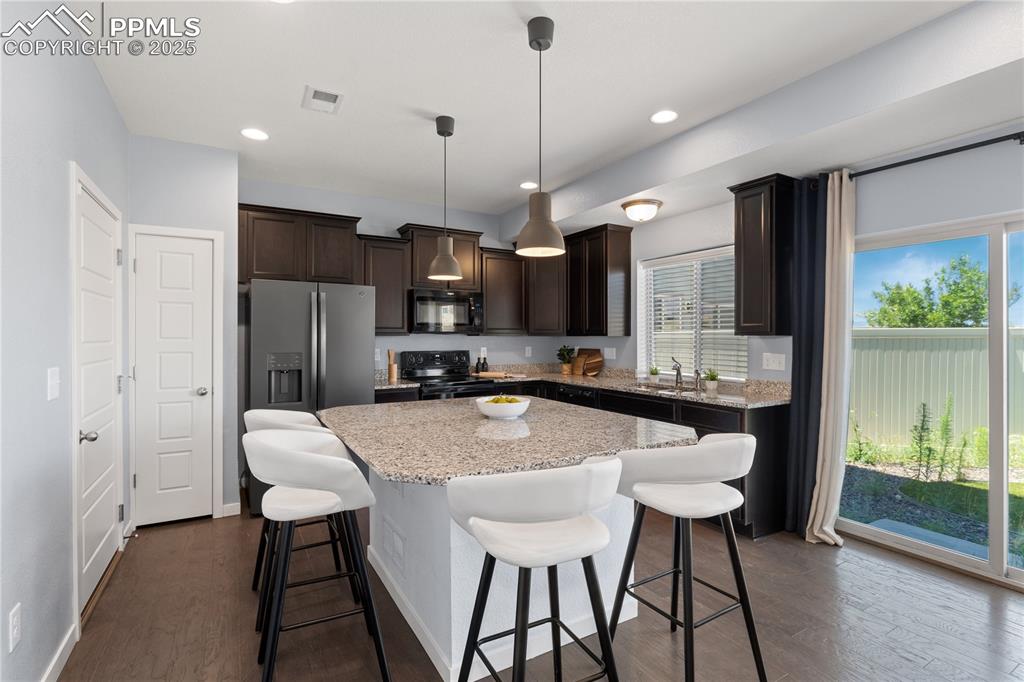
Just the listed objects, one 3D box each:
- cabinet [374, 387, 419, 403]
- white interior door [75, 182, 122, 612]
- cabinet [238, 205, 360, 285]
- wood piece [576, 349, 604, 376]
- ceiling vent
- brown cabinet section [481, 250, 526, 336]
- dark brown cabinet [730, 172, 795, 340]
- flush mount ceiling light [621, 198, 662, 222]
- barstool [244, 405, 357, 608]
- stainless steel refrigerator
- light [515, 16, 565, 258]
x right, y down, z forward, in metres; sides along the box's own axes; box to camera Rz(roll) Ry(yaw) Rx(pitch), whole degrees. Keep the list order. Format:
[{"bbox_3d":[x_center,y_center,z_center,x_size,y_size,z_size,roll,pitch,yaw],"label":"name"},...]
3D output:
[{"bbox_3d":[-1.189,0.870,4.609,0.450,0.880,0.610,0,0,-30],"label":"cabinet"},{"bbox_3d":[-2.260,0.277,2.640,0.040,2.031,0.857,0,0,-30],"label":"white interior door"},{"bbox_3d":[-1.923,-0.815,4.390,0.990,0.640,0.360,0,0,-30],"label":"cabinet"},{"bbox_3d":[0.843,0.243,5.387,0.120,0.308,0.430,0,0,-30],"label":"wood piece"},{"bbox_3d":[-1.122,-1.417,2.873,0.205,0.015,0.290,0,0,-30],"label":"ceiling vent"},{"bbox_3d":[-0.143,-0.529,5.494,0.600,0.940,0.345,0,1,-30],"label":"brown cabinet section"},{"bbox_3d":[1.828,-0.579,3.475,0.345,1.087,0.360,0,0,-30],"label":"dark brown cabinet"},{"bbox_3d":[1.067,-1.056,3.951,0.330,0.150,0.330,0,0,0],"label":"flush mount ceiling light"},{"bbox_3d":[-1.081,0.847,2.476,0.520,0.950,0.530,0,0,-30],"label":"barstool"},{"bbox_3d":[-1.737,0.418,4.167,0.910,1.767,0.870,0,0,-30],"label":"stainless steel refrigerator"},{"bbox_3d":[0.131,-0.911,2.181,0.225,1.025,0.225,0,0,0],"label":"light"}]

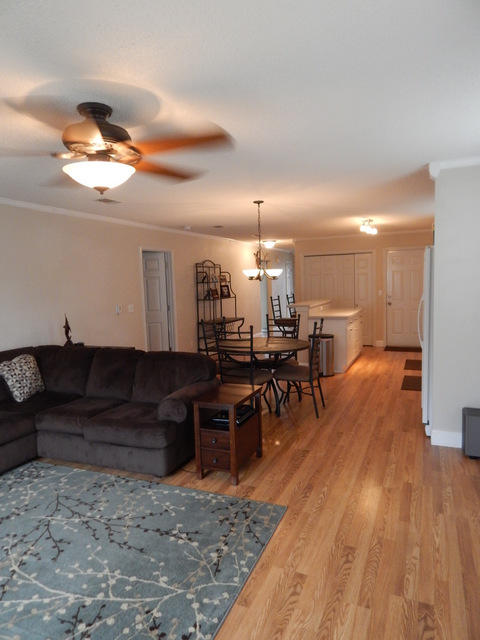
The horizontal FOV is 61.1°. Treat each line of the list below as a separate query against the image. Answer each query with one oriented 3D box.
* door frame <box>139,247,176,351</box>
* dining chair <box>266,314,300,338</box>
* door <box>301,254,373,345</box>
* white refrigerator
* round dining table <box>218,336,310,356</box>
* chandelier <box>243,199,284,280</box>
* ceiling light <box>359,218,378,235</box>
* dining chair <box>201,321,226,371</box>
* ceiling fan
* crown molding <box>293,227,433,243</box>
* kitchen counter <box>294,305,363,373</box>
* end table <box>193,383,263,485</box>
[{"bbox_3d":[-1.292,-0.082,6.513,0.130,2.090,0.920,0,6,24],"label":"door frame"},{"bbox_3d":[0.499,0.481,5.382,0.460,1.060,0.540,0,6,24],"label":"dining chair"},{"bbox_3d":[2.181,-0.453,9.075,1.520,2.030,0.070,1,6,25],"label":"door"},{"bbox_3d":[2.203,0.190,4.072,0.800,1.780,0.880,0,6,24],"label":"white refrigerator"},{"bbox_3d":[0.300,0.674,5.042,1.100,0.760,1.100,-2,6,0],"label":"round dining table"},{"bbox_3d":[0.223,-0.904,4.712,0.520,0.900,0.520,-2,6,0],"label":"chandelier"},{"bbox_3d":[2.114,-1.514,6.678,0.320,0.220,0.380,0,6,24],"label":"ceiling light"},{"bbox_3d":[-0.143,0.512,5.322,0.540,1.060,0.450,3,8,42],"label":"dining chair"},{"bbox_3d":[-0.713,-0.839,2.047,1.330,0.430,1.330,0,6,24],"label":"ceiling fan"},{"bbox_3d":[2.549,-1.806,8.688,2.950,0.100,0.080,0,6,24],"label":"crown molding"},{"bbox_3d":[1.619,0.227,7.406,1.020,1.070,1.820,0,6,24],"label":"kitchen counter"},{"bbox_3d":[-0.080,0.922,3.384,0.370,0.630,0.570,0,6,24],"label":"end table"}]

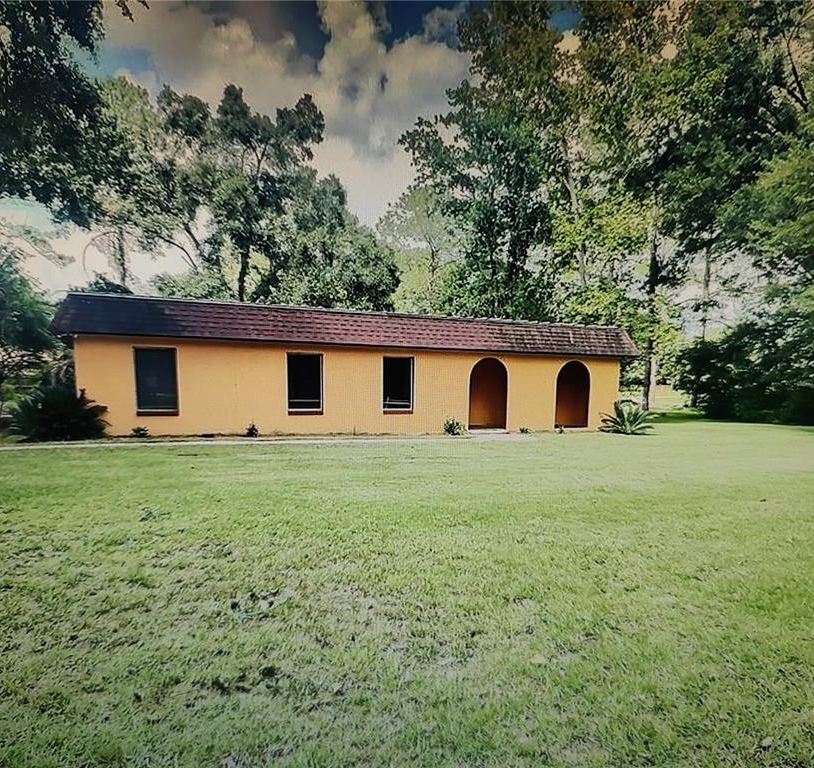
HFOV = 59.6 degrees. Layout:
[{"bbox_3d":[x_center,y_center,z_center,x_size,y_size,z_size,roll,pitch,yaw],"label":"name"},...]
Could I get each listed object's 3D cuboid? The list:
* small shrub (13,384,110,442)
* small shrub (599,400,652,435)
[{"bbox_3d":[-7.733,0.656,15.800,2.050,1.280,1.950,1,1,0],"label":"small shrub"},{"bbox_3d":[6.616,1.010,21.400,1.600,1.020,1.550,1,1,0],"label":"small shrub"}]

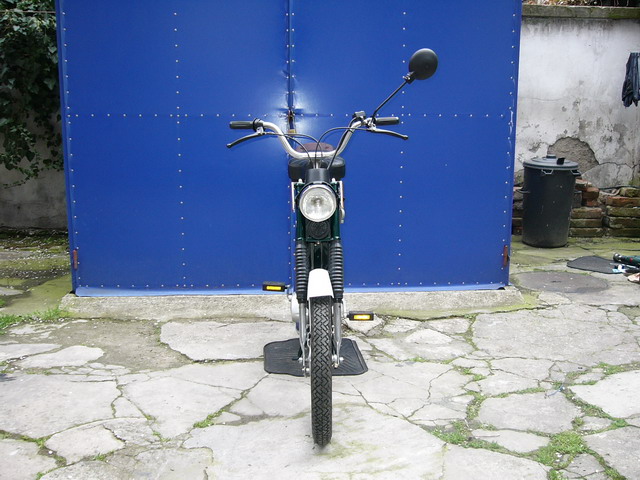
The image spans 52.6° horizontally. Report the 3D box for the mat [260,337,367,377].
[{"bbox_3d":[-0.020,0.517,2.920,0.475,0.015,0.490,0,9,0],"label":"mat"}]

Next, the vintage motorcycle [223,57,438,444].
[{"bbox_3d":[0.050,-0.082,2.622,0.770,1.295,1.700,0,10,-1],"label":"vintage motorcycle"}]

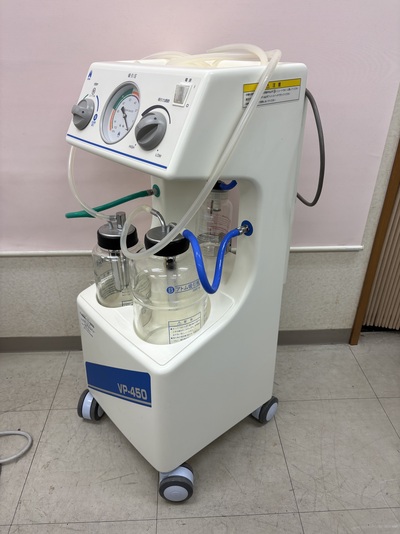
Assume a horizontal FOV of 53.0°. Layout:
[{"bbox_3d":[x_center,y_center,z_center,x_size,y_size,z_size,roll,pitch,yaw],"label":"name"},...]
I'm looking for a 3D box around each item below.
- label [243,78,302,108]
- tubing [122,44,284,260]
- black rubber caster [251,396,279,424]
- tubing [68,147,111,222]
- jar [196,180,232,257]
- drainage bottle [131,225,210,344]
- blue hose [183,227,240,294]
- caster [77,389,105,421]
[{"bbox_3d":[0.116,-0.272,0.628,0.130,0.033,0.002,-22,36,-33],"label":"label"},{"bbox_3d":[-0.033,-0.192,0.700,0.260,0.345,0.270,-23,37,-34],"label":"tubing"},{"bbox_3d":[0.167,0.367,1.058,0.075,0.078,0.054,-25,38,-36],"label":"black rubber caster"},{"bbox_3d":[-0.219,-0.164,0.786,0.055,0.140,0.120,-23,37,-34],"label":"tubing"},{"bbox_3d":[0.030,-0.095,0.888,0.082,0.165,0.082,0,30,0],"label":"jar"},{"bbox_3d":[-0.056,0.045,0.808,0.155,0.250,0.155,0,30,0],"label":"drainage bottle"},{"bbox_3d":[0.023,-0.012,0.779,0.112,0.138,0.030,-1,30,-2],"label":"blue hose"},{"bbox_3d":[-0.284,0.366,1.061,0.054,0.078,0.075,10,32,18],"label":"caster"}]

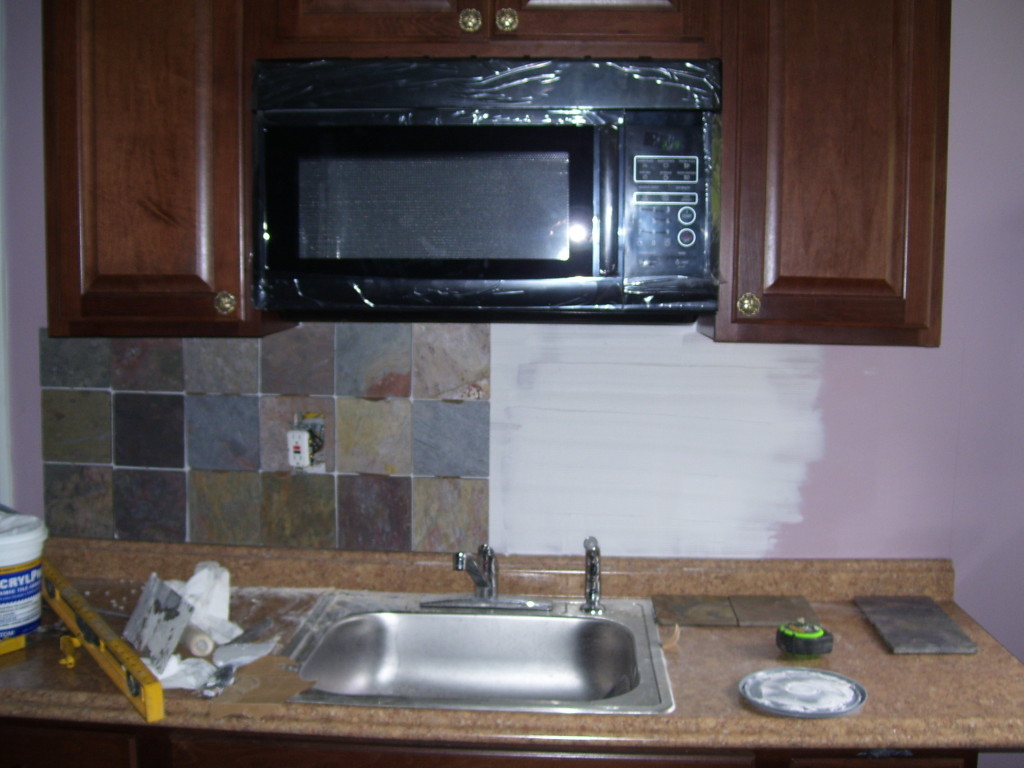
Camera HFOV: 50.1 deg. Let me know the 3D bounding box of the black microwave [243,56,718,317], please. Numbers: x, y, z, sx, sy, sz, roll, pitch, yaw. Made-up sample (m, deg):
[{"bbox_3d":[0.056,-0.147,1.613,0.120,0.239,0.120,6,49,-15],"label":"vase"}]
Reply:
[{"bbox_3d":[-0.035,-0.331,1.940,0.757,0.422,0.390,1,7,3],"label":"black microwave"}]

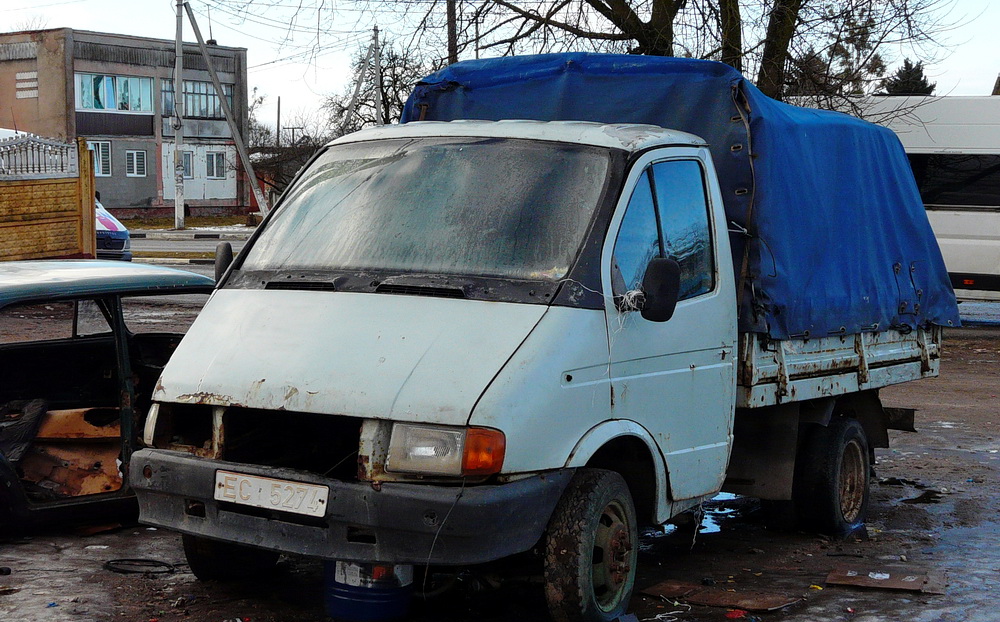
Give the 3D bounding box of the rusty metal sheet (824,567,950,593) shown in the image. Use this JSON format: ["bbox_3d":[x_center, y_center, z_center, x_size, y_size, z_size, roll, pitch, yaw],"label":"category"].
[{"bbox_3d":[1.810,1.251,6.615,0.550,0.030,0.370,1,2,27],"label":"rusty metal sheet"}]

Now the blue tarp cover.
[{"bbox_3d":[1.170,-0.602,8.248,2.100,1.340,3.400,3,2,32],"label":"blue tarp cover"}]

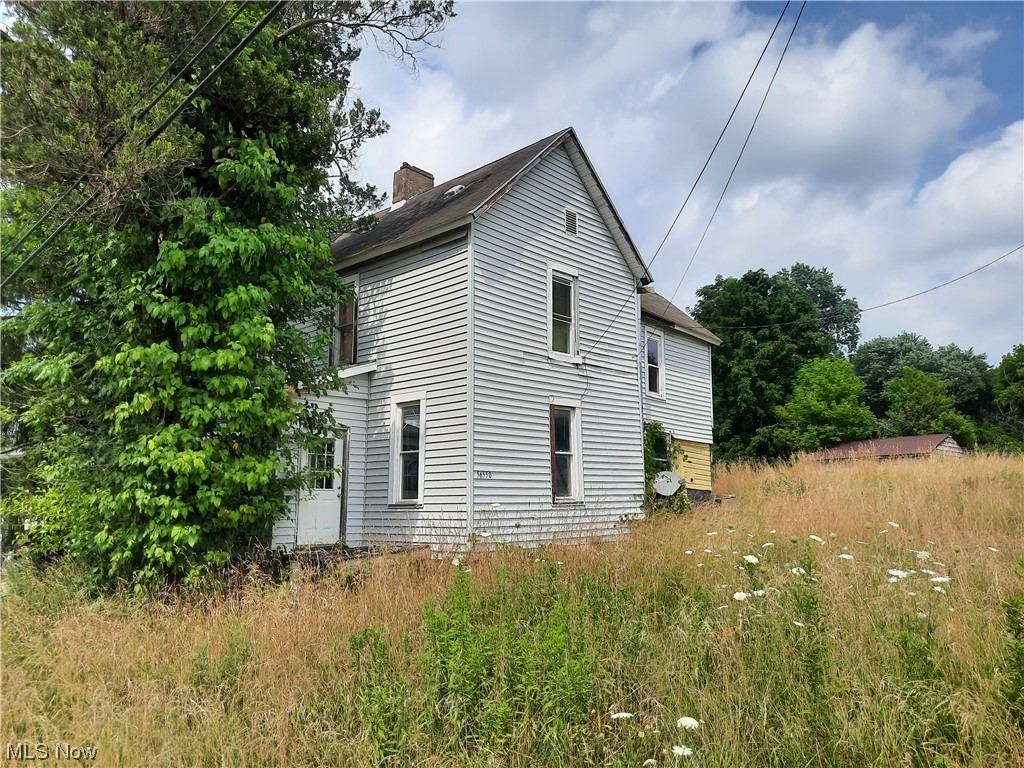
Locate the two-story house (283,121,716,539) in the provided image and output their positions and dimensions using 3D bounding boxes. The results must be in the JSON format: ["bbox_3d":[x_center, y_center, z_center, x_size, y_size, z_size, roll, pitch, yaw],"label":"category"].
[{"bbox_3d":[-0.420,-0.439,18.048,8.025,8.107,12.749,-9,-12,42],"label":"two-story house"}]

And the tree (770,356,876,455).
[{"bbox_3d":[16.203,1.795,38.920,5.220,6.525,5.220,-4,-10,22],"label":"tree"}]

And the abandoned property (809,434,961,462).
[{"bbox_3d":[17.661,3.919,34.983,3.800,2.600,5.800,7,-12,-40],"label":"abandoned property"}]

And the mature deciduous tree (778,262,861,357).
[{"bbox_3d":[23.285,-1.500,58.347,7.440,16.481,7.440,-4,-10,22],"label":"mature deciduous tree"}]

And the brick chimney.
[{"bbox_3d":[-2.388,-4.617,17.971,0.564,1.057,0.893,-9,-12,42],"label":"brick chimney"}]

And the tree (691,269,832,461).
[{"bbox_3d":[15.856,-0.615,48.062,9.254,14.112,9.254,-4,-9,18],"label":"tree"}]

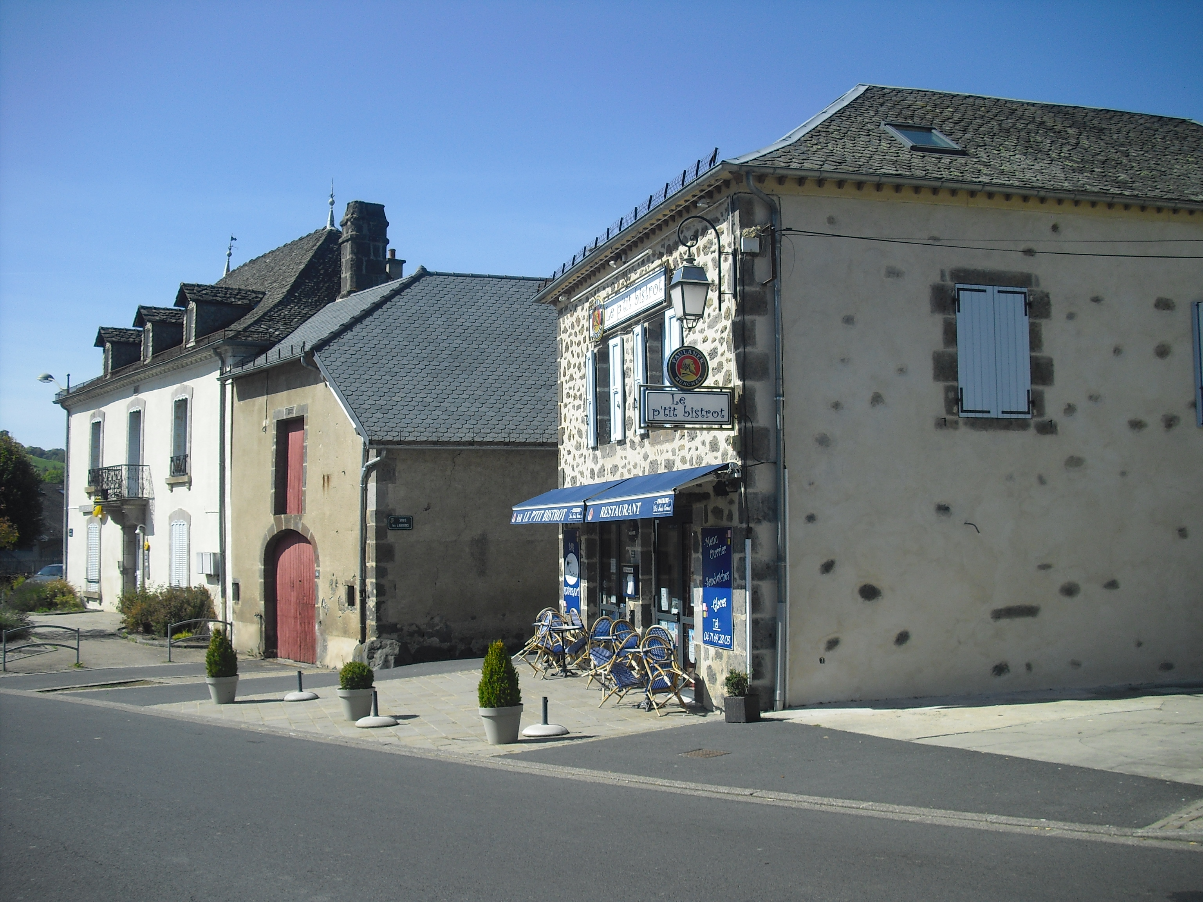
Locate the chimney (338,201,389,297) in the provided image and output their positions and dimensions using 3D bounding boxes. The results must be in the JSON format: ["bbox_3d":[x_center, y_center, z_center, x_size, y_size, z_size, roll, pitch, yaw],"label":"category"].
[{"bbox_3d":[-5.916,-4.955,32.919,0.750,2.600,1.100,3,-5,-37],"label":"chimney"}]

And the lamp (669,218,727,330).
[{"bbox_3d":[1.216,-2.198,16.186,0.680,1.390,0.410,1,-4,-17],"label":"lamp"}]

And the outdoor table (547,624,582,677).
[{"bbox_3d":[-0.575,3.089,20.380,0.560,0.730,0.560,0,-4,0],"label":"outdoor table"}]

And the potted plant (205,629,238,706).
[{"bbox_3d":[-5.073,2.860,17.642,0.445,0.980,0.445,0,-4,0],"label":"potted plant"}]

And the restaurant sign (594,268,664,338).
[{"bbox_3d":[0.391,-2.217,20.006,0.120,0.520,3.380,1,-4,-17],"label":"restaurant sign"}]

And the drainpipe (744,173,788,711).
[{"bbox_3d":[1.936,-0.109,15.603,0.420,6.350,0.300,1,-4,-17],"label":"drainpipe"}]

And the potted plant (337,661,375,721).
[{"bbox_3d":[-2.915,2.853,15.692,0.460,0.720,0.460,0,-4,0],"label":"potted plant"}]

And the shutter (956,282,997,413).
[{"bbox_3d":[4.861,-1.296,17.097,0.560,1.730,0.060,1,-4,-17],"label":"shutter"}]

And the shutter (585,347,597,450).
[{"bbox_3d":[-0.173,-0.830,21.610,0.060,1.640,0.480,1,-4,-17],"label":"shutter"}]

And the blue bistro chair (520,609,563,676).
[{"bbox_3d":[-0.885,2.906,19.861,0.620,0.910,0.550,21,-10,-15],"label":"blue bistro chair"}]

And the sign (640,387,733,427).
[{"bbox_3d":[1.036,-0.516,15.896,1.200,0.510,0.130,1,-4,-17],"label":"sign"}]

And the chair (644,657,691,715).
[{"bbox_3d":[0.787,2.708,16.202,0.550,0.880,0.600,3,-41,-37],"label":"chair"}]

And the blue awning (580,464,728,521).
[{"bbox_3d":[0.698,0.584,17.837,0.830,0.700,3.850,1,-4,-17],"label":"blue awning"}]

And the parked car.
[{"bbox_3d":[-18.833,4.819,47.788,1.750,1.500,4.200,-3,-5,38],"label":"parked car"}]

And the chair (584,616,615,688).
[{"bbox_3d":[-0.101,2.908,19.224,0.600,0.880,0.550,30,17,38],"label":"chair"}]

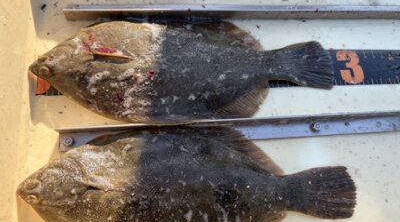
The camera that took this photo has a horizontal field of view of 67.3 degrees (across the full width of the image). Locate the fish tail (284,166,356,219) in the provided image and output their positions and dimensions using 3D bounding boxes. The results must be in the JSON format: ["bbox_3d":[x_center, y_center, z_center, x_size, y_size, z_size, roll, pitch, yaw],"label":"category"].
[{"bbox_3d":[0.110,0.075,0.275,0.070,0.014,0.048,0,77,-8],"label":"fish tail"}]

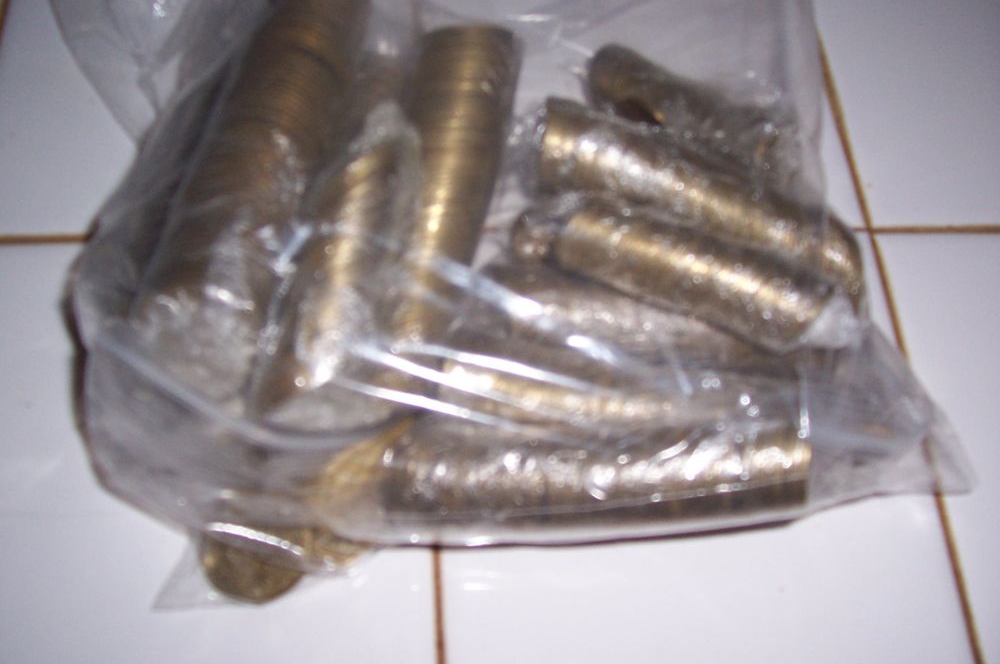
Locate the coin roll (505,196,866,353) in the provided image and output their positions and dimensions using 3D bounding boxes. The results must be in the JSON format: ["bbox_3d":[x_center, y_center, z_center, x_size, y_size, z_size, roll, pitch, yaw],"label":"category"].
[{"bbox_3d":[0.037,-0.012,0.204,0.066,0.018,0.018,15,64,1],"label":"coin roll"}]

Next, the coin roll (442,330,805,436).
[{"bbox_3d":[0.023,0.011,0.203,0.071,0.019,0.019,6,63,-2],"label":"coin roll"}]

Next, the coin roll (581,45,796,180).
[{"bbox_3d":[0.045,-0.053,0.237,0.044,0.018,0.018,22,64,5],"label":"coin roll"}]

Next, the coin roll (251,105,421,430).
[{"bbox_3d":[-0.033,-0.015,0.206,0.020,0.020,0.067,9,62,0],"label":"coin roll"}]

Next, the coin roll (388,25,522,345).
[{"bbox_3d":[-0.011,-0.033,0.216,0.021,0.021,0.069,8,70,0],"label":"coin roll"}]

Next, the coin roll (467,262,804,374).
[{"bbox_3d":[0.028,-0.002,0.210,0.068,0.019,0.019,9,63,0],"label":"coin roll"}]

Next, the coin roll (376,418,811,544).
[{"bbox_3d":[0.018,0.029,0.194,0.082,0.021,0.021,-1,64,-5],"label":"coin roll"}]

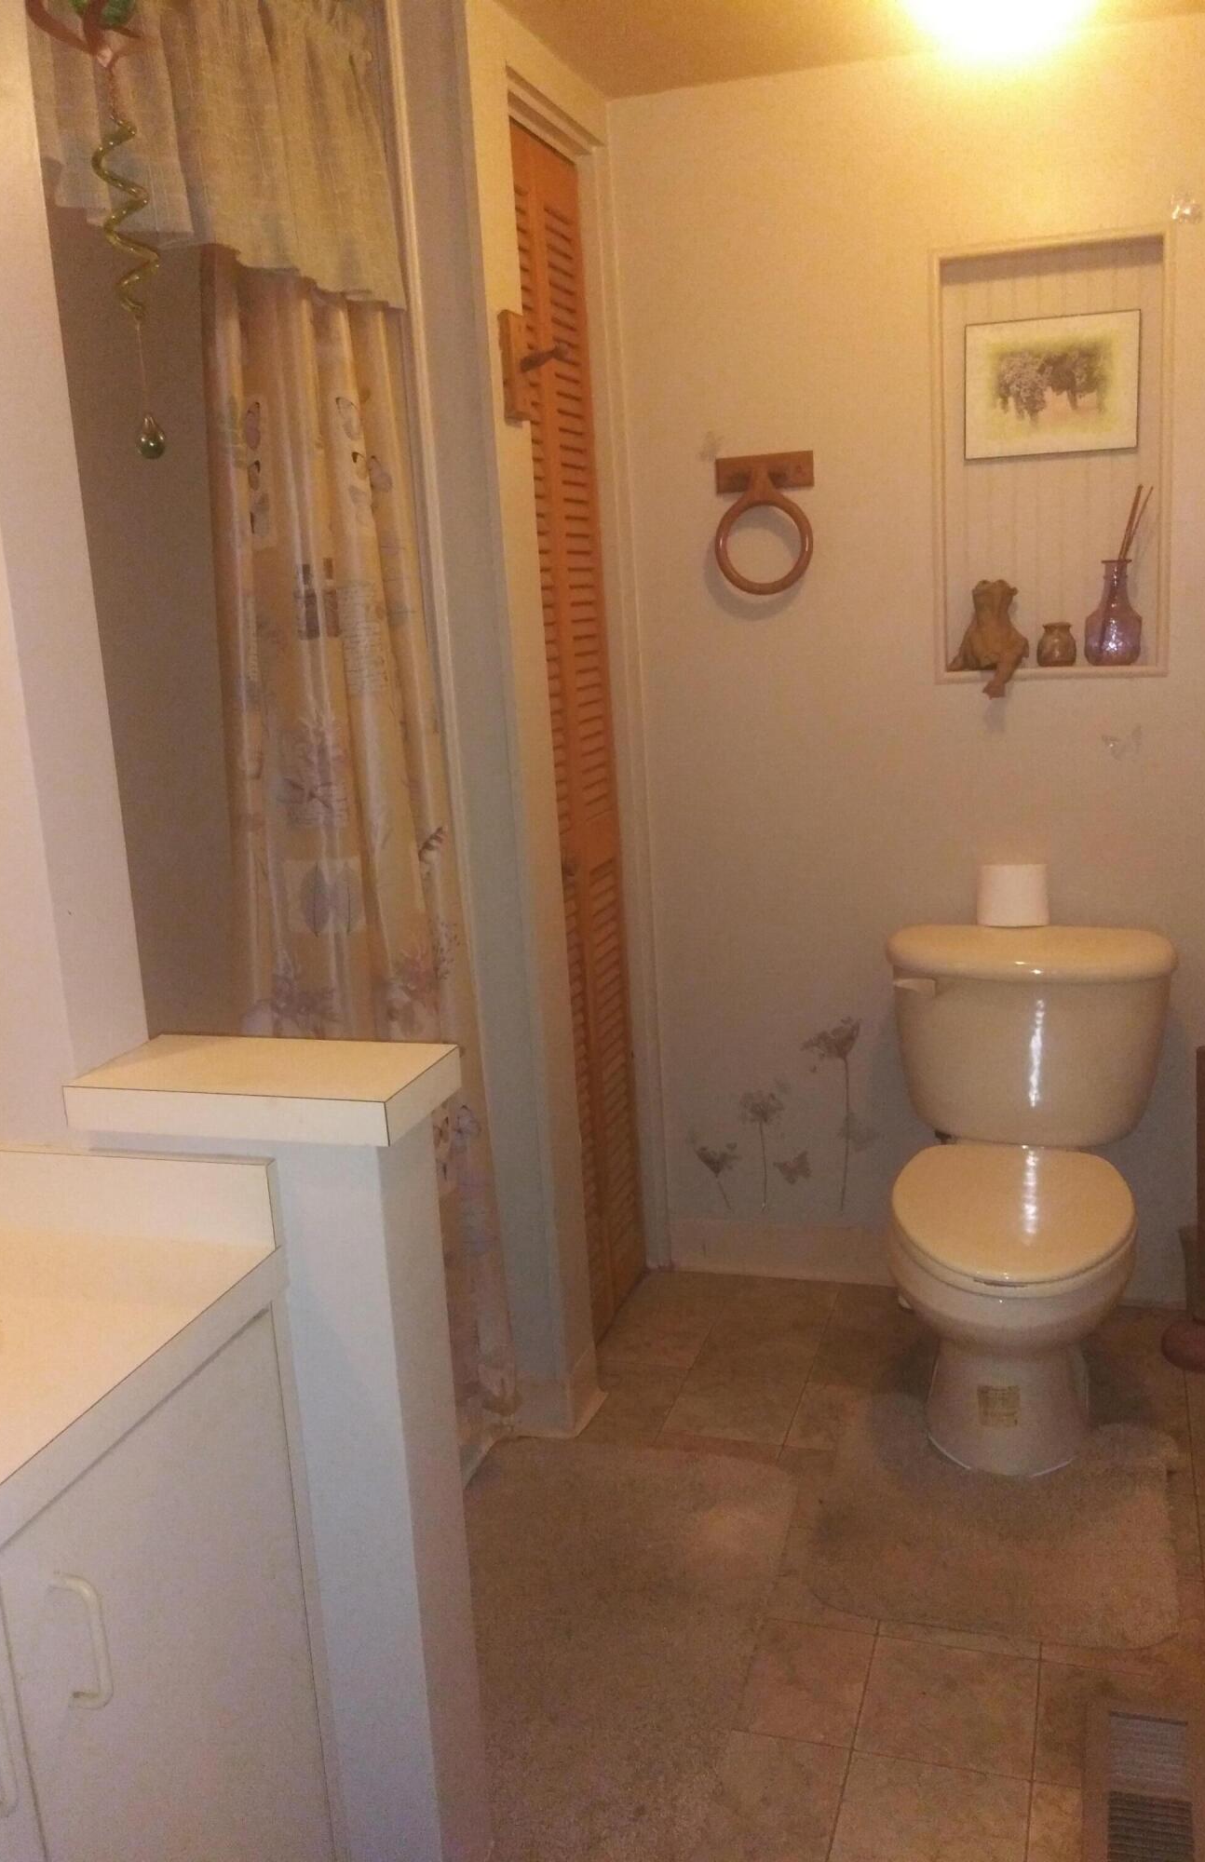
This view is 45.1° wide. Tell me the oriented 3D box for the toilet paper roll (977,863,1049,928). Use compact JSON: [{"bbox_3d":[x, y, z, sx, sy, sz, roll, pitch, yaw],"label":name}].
[{"bbox_3d":[0.705,-0.061,2.490,0.117,0.100,0.117,1,13,19],"label":"toilet paper roll"}]

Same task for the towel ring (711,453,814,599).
[{"bbox_3d":[0.284,-0.716,2.561,0.174,0.240,0.065,1,13,19],"label":"towel ring"}]

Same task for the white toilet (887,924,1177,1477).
[{"bbox_3d":[0.663,0.417,2.313,0.485,0.750,0.730,1,13,19],"label":"white toilet"}]

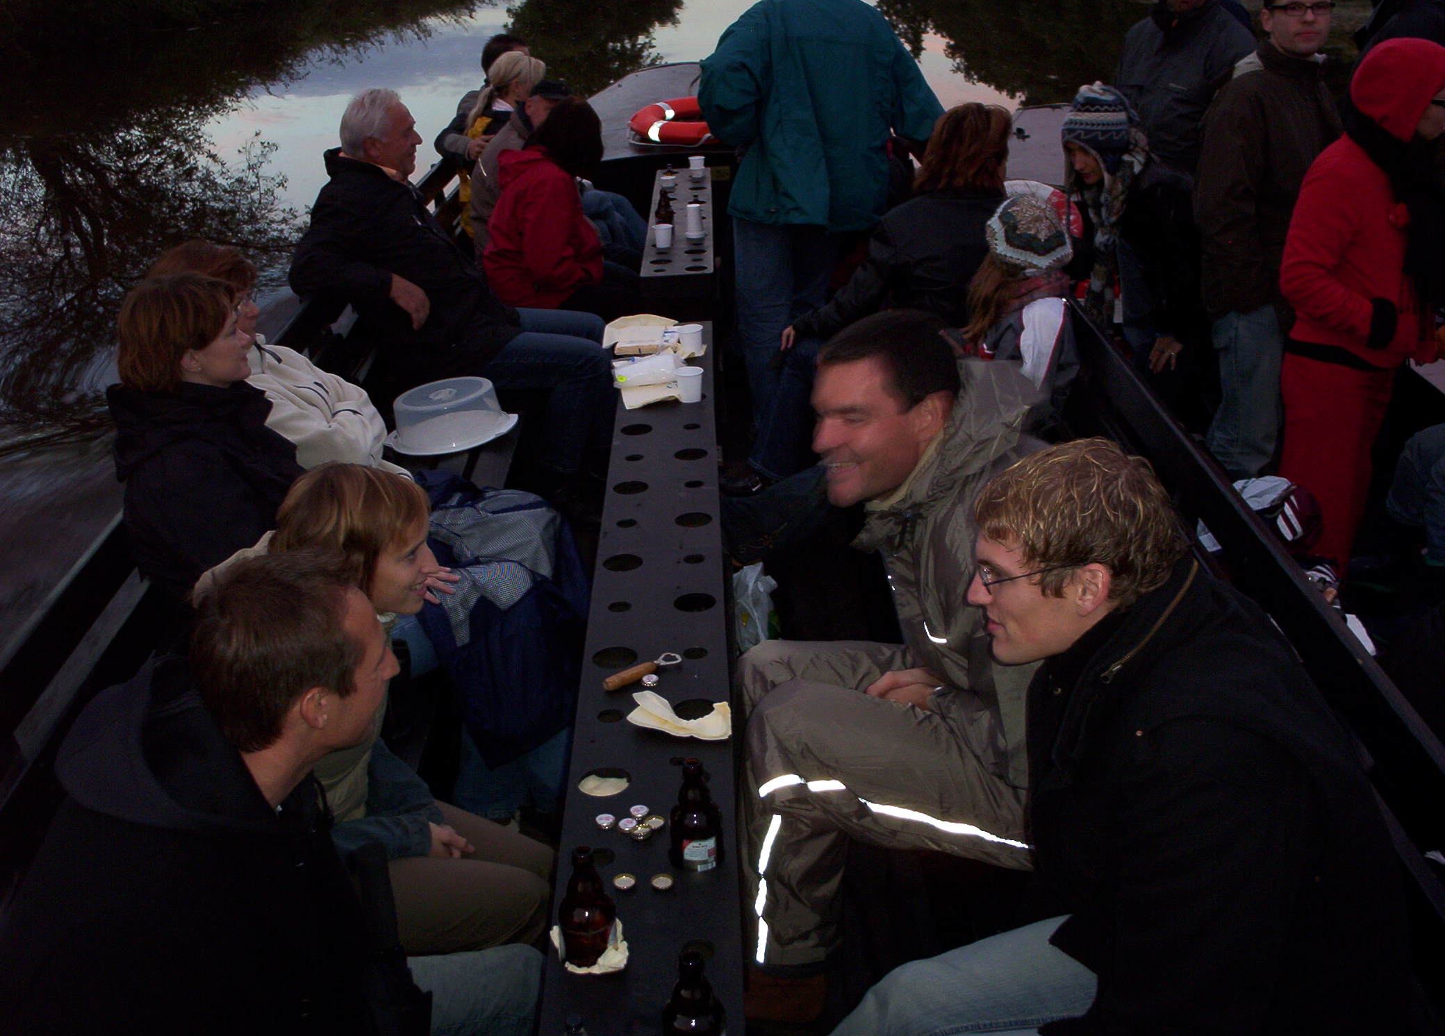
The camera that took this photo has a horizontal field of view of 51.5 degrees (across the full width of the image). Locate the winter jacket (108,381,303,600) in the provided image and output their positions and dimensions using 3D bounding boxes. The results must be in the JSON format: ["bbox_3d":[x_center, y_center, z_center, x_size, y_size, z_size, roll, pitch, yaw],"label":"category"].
[{"bbox_3d":[-0.831,0.066,2.622,0.440,0.580,0.490,-6,25,-12],"label":"winter jacket"}]

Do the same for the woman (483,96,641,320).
[{"bbox_3d":[-0.559,-0.725,4.686,0.620,1.140,0.500,-9,26,-19],"label":"woman"}]

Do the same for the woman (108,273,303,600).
[{"bbox_3d":[-0.702,0.147,2.673,0.700,1.210,0.500,-6,25,-12],"label":"woman"}]

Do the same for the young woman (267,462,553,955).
[{"bbox_3d":[-0.477,0.454,2.104,0.620,1.130,0.500,-2,24,-4],"label":"young woman"}]

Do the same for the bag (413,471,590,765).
[{"bbox_3d":[-0.465,0.207,2.893,0.390,0.420,0.500,-1,24,-1],"label":"bag"}]

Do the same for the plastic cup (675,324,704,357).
[{"bbox_3d":[-0.090,-0.494,4.099,0.072,0.082,0.072,0,24,0],"label":"plastic cup"}]

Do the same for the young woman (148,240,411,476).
[{"bbox_3d":[-0.720,0.017,3.020,0.740,1.160,0.520,-3,24,-6],"label":"young woman"}]

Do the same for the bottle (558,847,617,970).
[{"bbox_3d":[-0.169,0.484,1.861,0.070,0.175,0.070,-1,24,-1],"label":"bottle"}]

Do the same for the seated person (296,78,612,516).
[{"bbox_3d":[-0.707,-0.542,4.162,0.840,1.240,0.640,2,24,3],"label":"seated person"}]

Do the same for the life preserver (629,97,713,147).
[{"bbox_3d":[-0.064,-1.773,6.727,0.720,0.110,0.720,-1,24,-1],"label":"life preserver"}]

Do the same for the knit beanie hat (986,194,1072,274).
[{"bbox_3d":[0.686,-0.637,3.340,0.190,0.170,0.205,0,44,0],"label":"knit beanie hat"}]

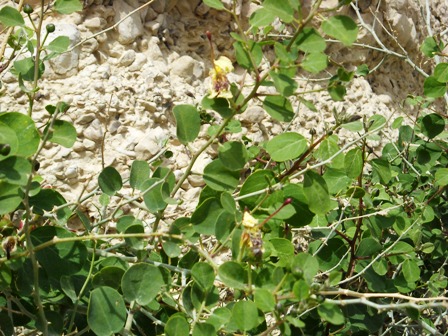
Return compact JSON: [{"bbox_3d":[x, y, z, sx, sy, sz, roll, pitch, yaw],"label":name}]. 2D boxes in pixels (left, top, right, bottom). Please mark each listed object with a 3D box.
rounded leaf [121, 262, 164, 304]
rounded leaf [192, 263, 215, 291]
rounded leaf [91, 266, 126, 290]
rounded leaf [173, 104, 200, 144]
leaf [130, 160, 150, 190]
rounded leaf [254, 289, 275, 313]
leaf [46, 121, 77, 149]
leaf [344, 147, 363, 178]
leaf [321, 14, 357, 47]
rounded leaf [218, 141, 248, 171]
[{"bbox_3d":[-0.081,0.116,1.370,0.042,0.045,0.012,0,-20,0],"label":"rounded leaf"},{"bbox_3d":[-0.021,0.110,1.380,0.023,0.030,0.011,0,-20,0],"label":"rounded leaf"},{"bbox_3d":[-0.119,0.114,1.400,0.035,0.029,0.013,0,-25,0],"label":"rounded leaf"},{"bbox_3d":[-0.035,-0.042,1.300,0.026,0.040,0.008,0,-12,9],"label":"rounded leaf"},{"bbox_3d":[-0.081,0.007,1.310,0.021,0.030,0.008,6,-10,19],"label":"leaf"},{"bbox_3d":[0.038,0.125,1.280,0.021,0.028,0.008,-41,-11,-18],"label":"rounded leaf"},{"bbox_3d":[-0.154,-0.032,1.290,0.030,0.029,0.008,6,-18,-7],"label":"leaf"},{"bbox_3d":[0.135,-0.006,1.420,0.022,0.033,0.011,0,-15,15],"label":"leaf"},{"bbox_3d":[0.114,-0.135,1.330,0.037,0.030,0.008,40,-19,9],"label":"leaf"},{"bbox_3d":[0.009,-0.012,1.310,0.028,0.030,0.008,6,-14,7],"label":"rounded leaf"}]

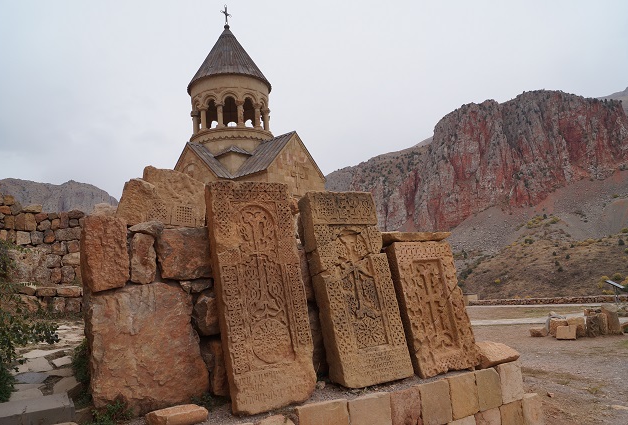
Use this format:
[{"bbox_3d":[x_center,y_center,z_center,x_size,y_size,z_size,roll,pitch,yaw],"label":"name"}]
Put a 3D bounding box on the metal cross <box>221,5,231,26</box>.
[{"bbox_3d":[-5.284,-11.972,29.069,0.090,1.366,0.730,-11,-11,38],"label":"metal cross"}]

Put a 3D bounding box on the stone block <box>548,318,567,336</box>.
[{"bbox_3d":[6.293,2.958,12.298,0.400,0.424,0.360,-9,-10,28],"label":"stone block"}]

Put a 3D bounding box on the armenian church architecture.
[{"bbox_3d":[-4.593,-2.593,27.625,9.620,17.601,6.342,-11,-11,38],"label":"armenian church architecture"}]

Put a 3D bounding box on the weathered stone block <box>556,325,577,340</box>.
[{"bbox_3d":[6.197,2.948,11.746,0.420,0.291,0.280,-10,-10,32],"label":"weathered stone block"}]

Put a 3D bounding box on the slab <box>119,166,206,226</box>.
[{"bbox_3d":[-1.463,-0.144,4.600,0.800,0.540,0.280,0,-10,-24],"label":"slab"}]

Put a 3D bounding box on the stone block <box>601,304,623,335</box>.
[{"bbox_3d":[7.479,2.687,12.048,0.310,0.711,0.350,-4,-9,0],"label":"stone block"}]

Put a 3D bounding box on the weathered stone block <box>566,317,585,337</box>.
[{"bbox_3d":[6.660,2.904,12.162,0.400,0.437,0.360,-9,-10,28],"label":"weathered stone block"}]

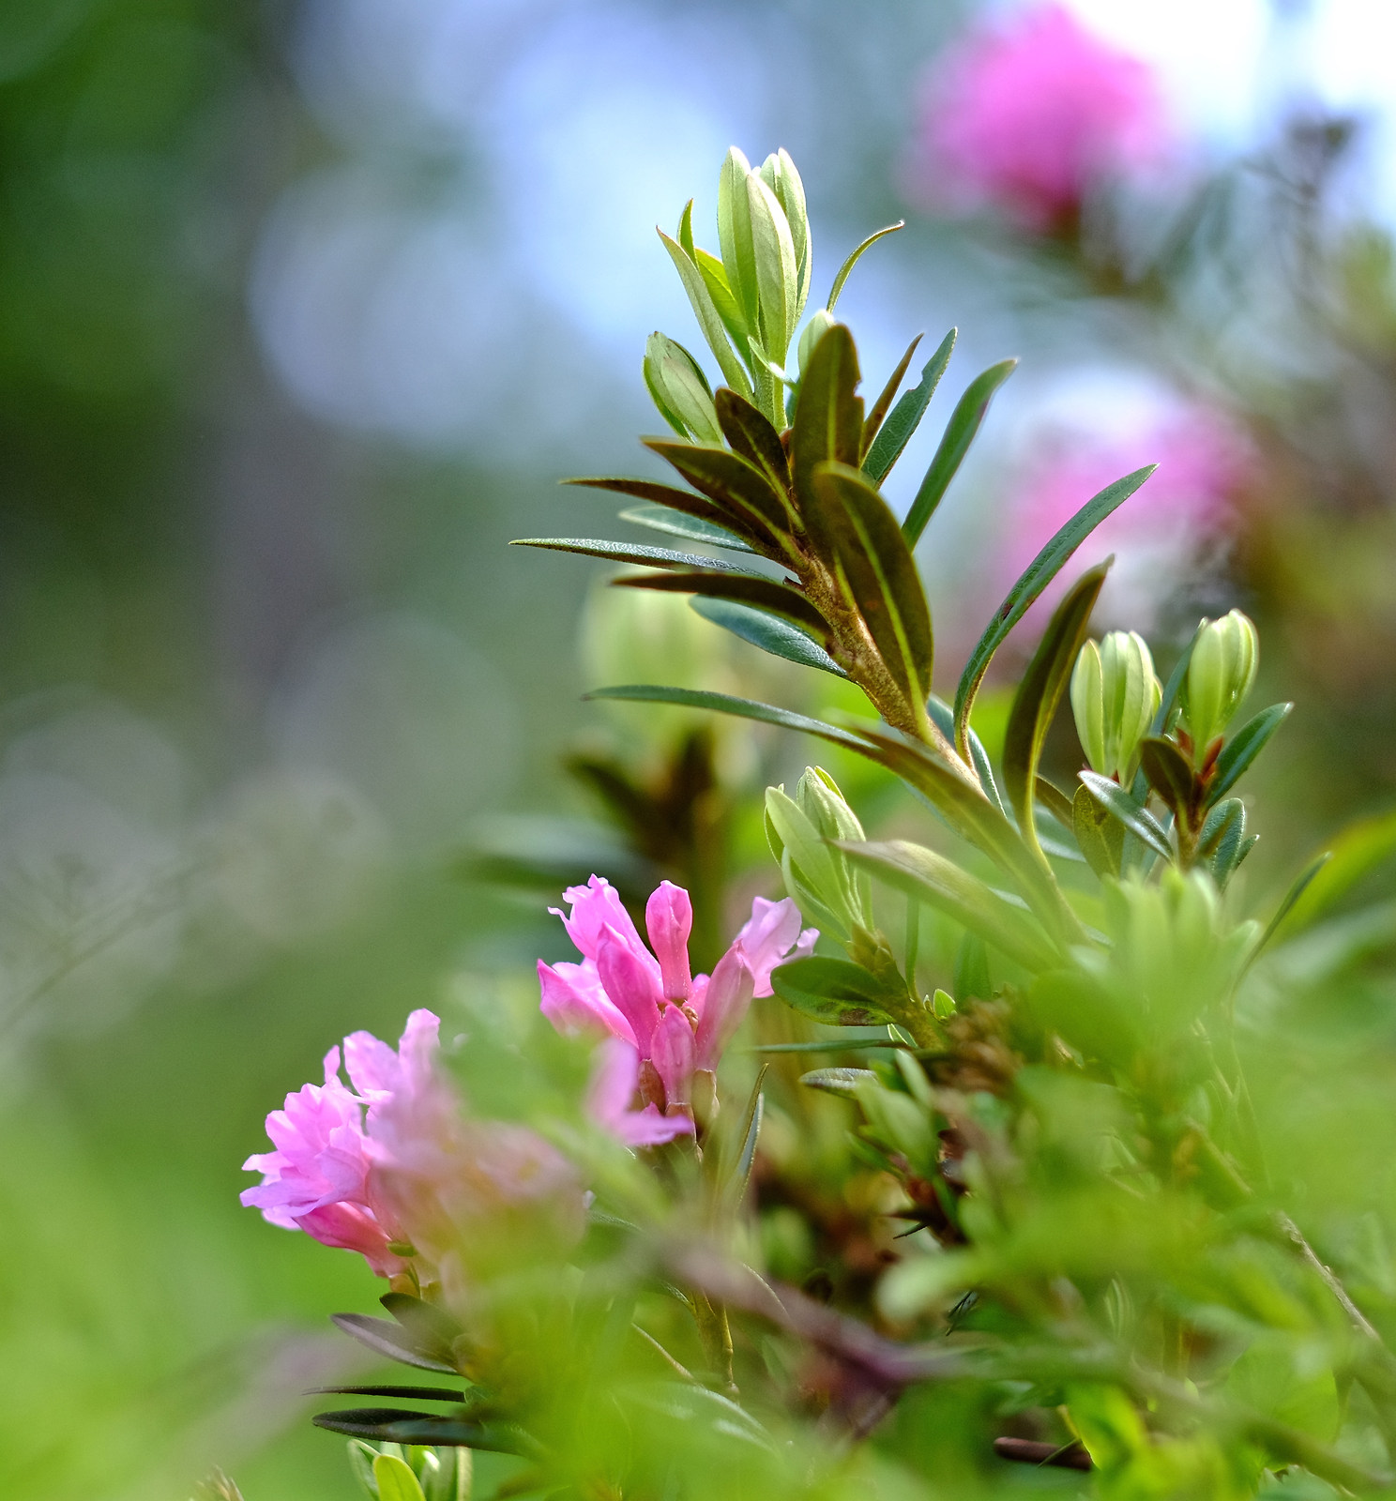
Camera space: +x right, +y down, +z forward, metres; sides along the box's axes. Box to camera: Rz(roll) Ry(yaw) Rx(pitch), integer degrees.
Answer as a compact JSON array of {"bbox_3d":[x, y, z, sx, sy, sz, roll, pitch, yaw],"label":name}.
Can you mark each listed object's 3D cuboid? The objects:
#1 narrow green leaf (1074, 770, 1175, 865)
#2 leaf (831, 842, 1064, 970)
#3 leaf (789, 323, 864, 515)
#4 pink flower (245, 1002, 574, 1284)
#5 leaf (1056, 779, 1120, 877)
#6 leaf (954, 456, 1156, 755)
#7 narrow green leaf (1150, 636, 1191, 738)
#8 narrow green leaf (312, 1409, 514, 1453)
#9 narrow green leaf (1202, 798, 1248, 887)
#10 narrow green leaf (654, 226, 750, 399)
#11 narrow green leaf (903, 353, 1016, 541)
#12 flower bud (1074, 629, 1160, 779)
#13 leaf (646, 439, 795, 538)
[{"bbox_3d":[0.051,0.008,0.630,0.003,0.019,0.005,-37,27,21],"label":"narrow green leaf"},{"bbox_3d":[0.028,0.017,0.580,0.028,0.005,0.009,23,9,-13],"label":"leaf"},{"bbox_3d":[0.015,-0.038,0.621,0.009,0.025,0.004,1,23,0],"label":"leaf"},{"bbox_3d":[-0.034,0.048,0.633,0.040,0.033,0.038,0,4,0],"label":"pink flower"},{"bbox_3d":[0.054,0.011,0.700,0.006,0.016,0.003,-26,19,-8],"label":"leaf"},{"bbox_3d":[0.042,-0.018,0.632,0.006,0.042,0.009,34,-6,-9],"label":"leaf"},{"bbox_3d":[0.058,-0.007,0.644,0.003,0.015,0.005,17,0,-23],"label":"narrow green leaf"},{"bbox_3d":[-0.033,0.082,0.628,0.025,0.004,0.007,7,10,-9],"label":"narrow green leaf"},{"bbox_3d":[0.070,0.012,0.700,0.006,0.013,0.003,19,-13,-7],"label":"narrow green leaf"},{"bbox_3d":[0.001,-0.058,0.698,0.005,0.027,0.004,-20,12,46],"label":"narrow green leaf"},{"bbox_3d":[0.032,-0.036,0.640,0.004,0.028,0.006,37,-18,-21],"label":"narrow green leaf"},{"bbox_3d":[0.049,-0.005,0.611,0.010,0.018,0.009,0,0,0],"label":"flower bud"},{"bbox_3d":[0.003,-0.034,0.692,0.027,0.004,0.009,34,-47,-26],"label":"leaf"}]

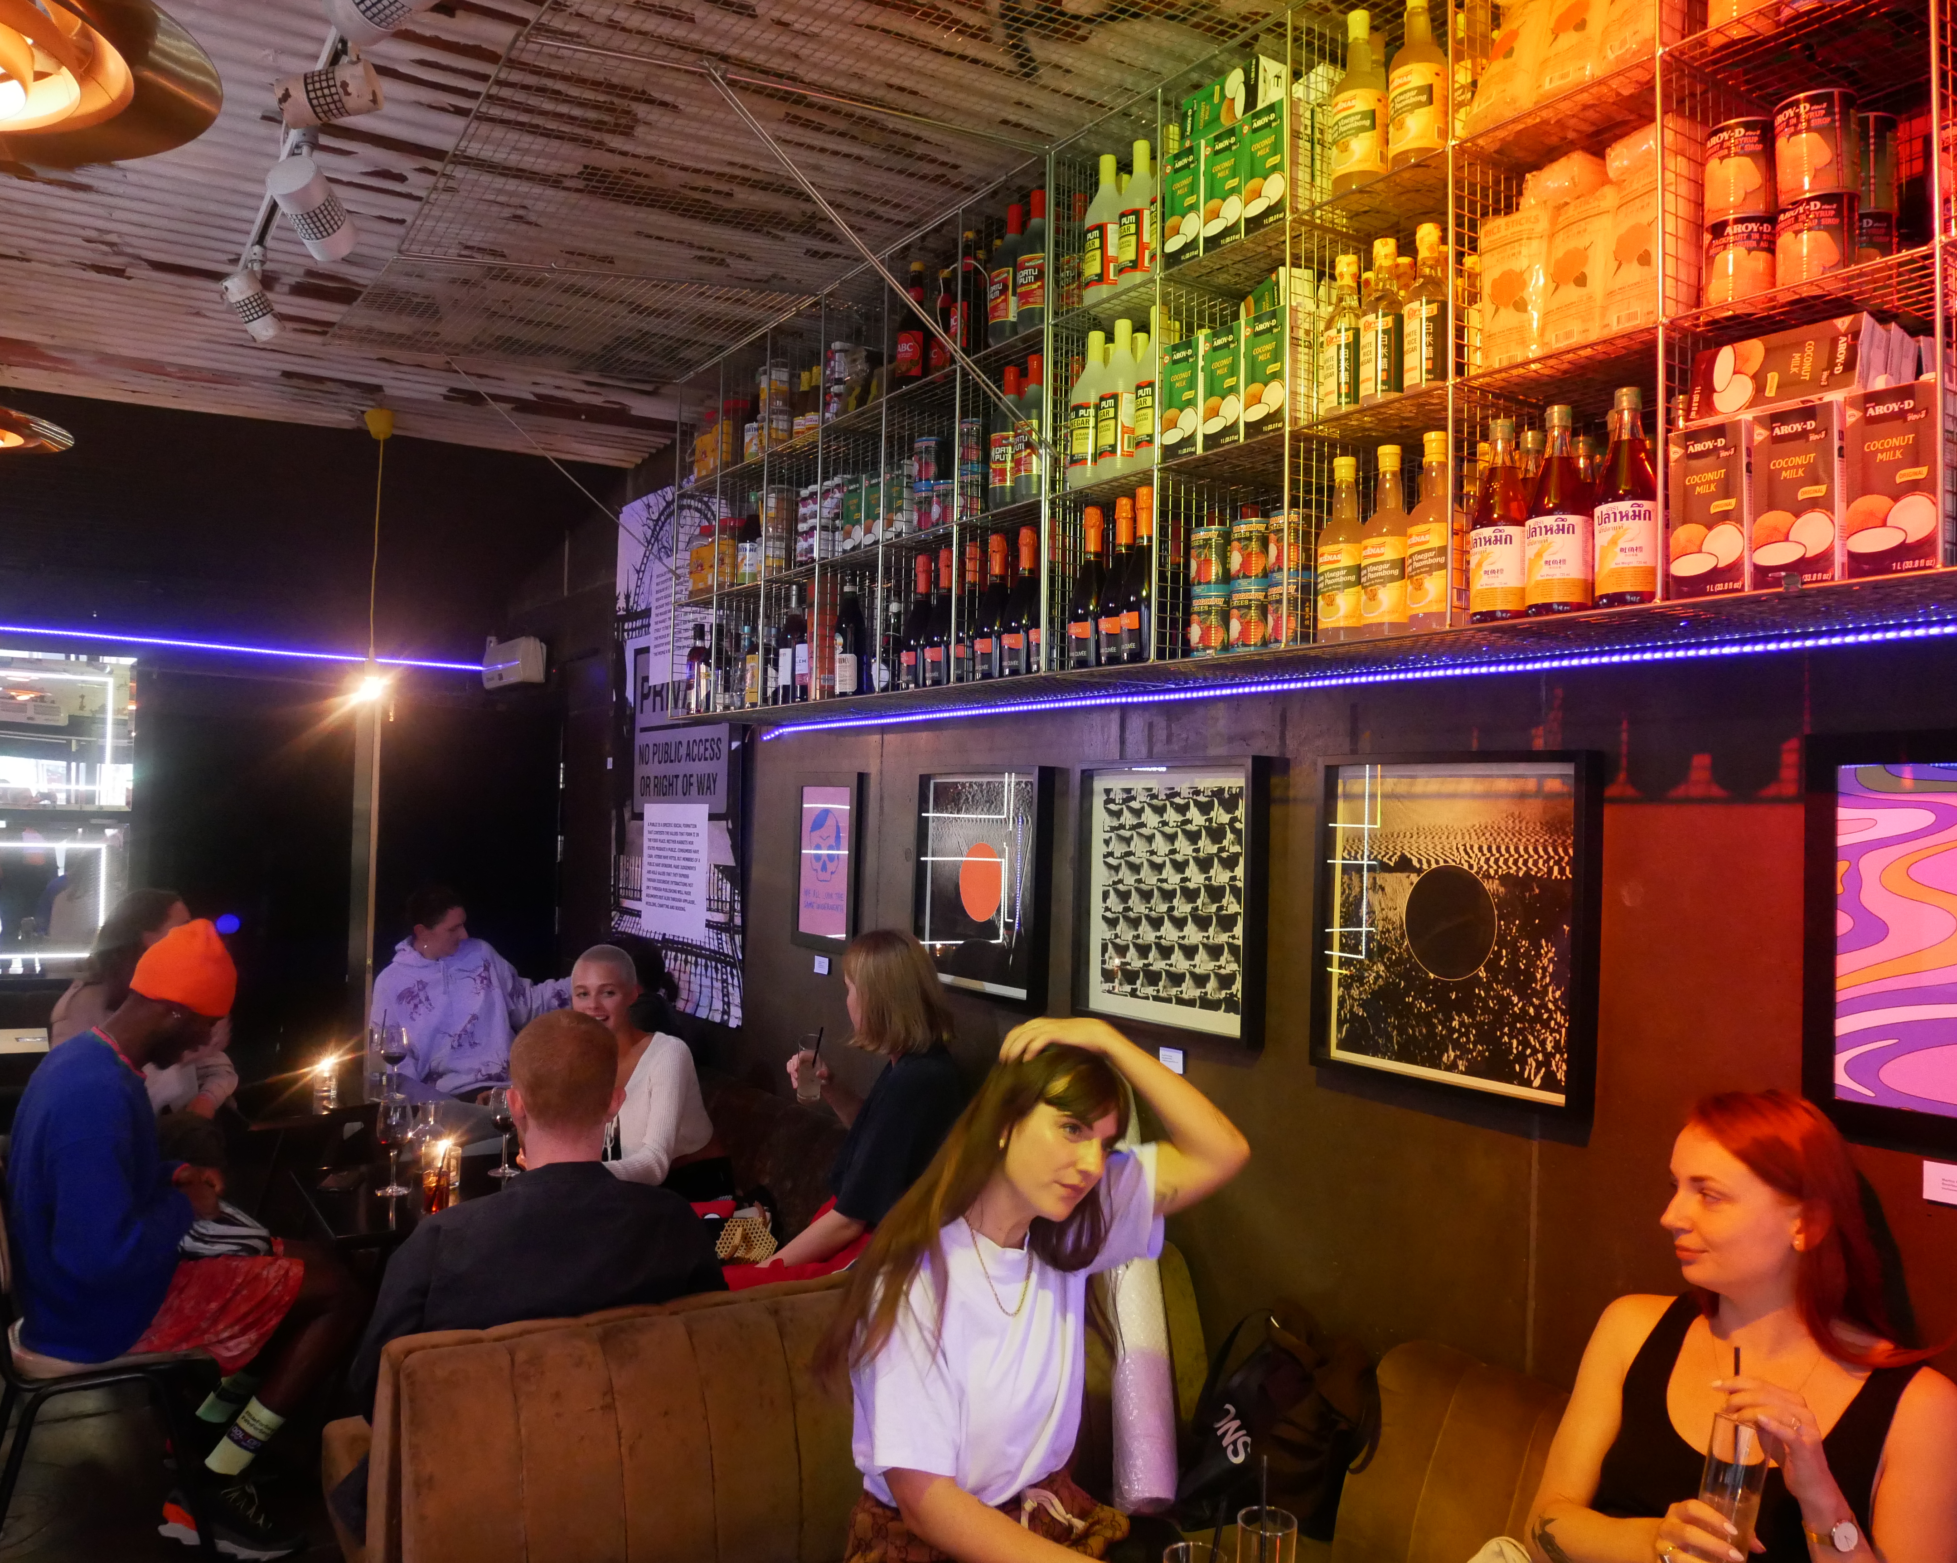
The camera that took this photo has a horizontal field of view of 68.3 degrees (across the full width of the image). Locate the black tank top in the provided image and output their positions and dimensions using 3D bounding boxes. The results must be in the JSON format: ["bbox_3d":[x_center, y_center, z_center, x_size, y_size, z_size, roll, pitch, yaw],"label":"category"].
[{"bbox_3d":[0.855,0.825,1.580,0.330,0.460,0.230,0,-2,36],"label":"black tank top"}]

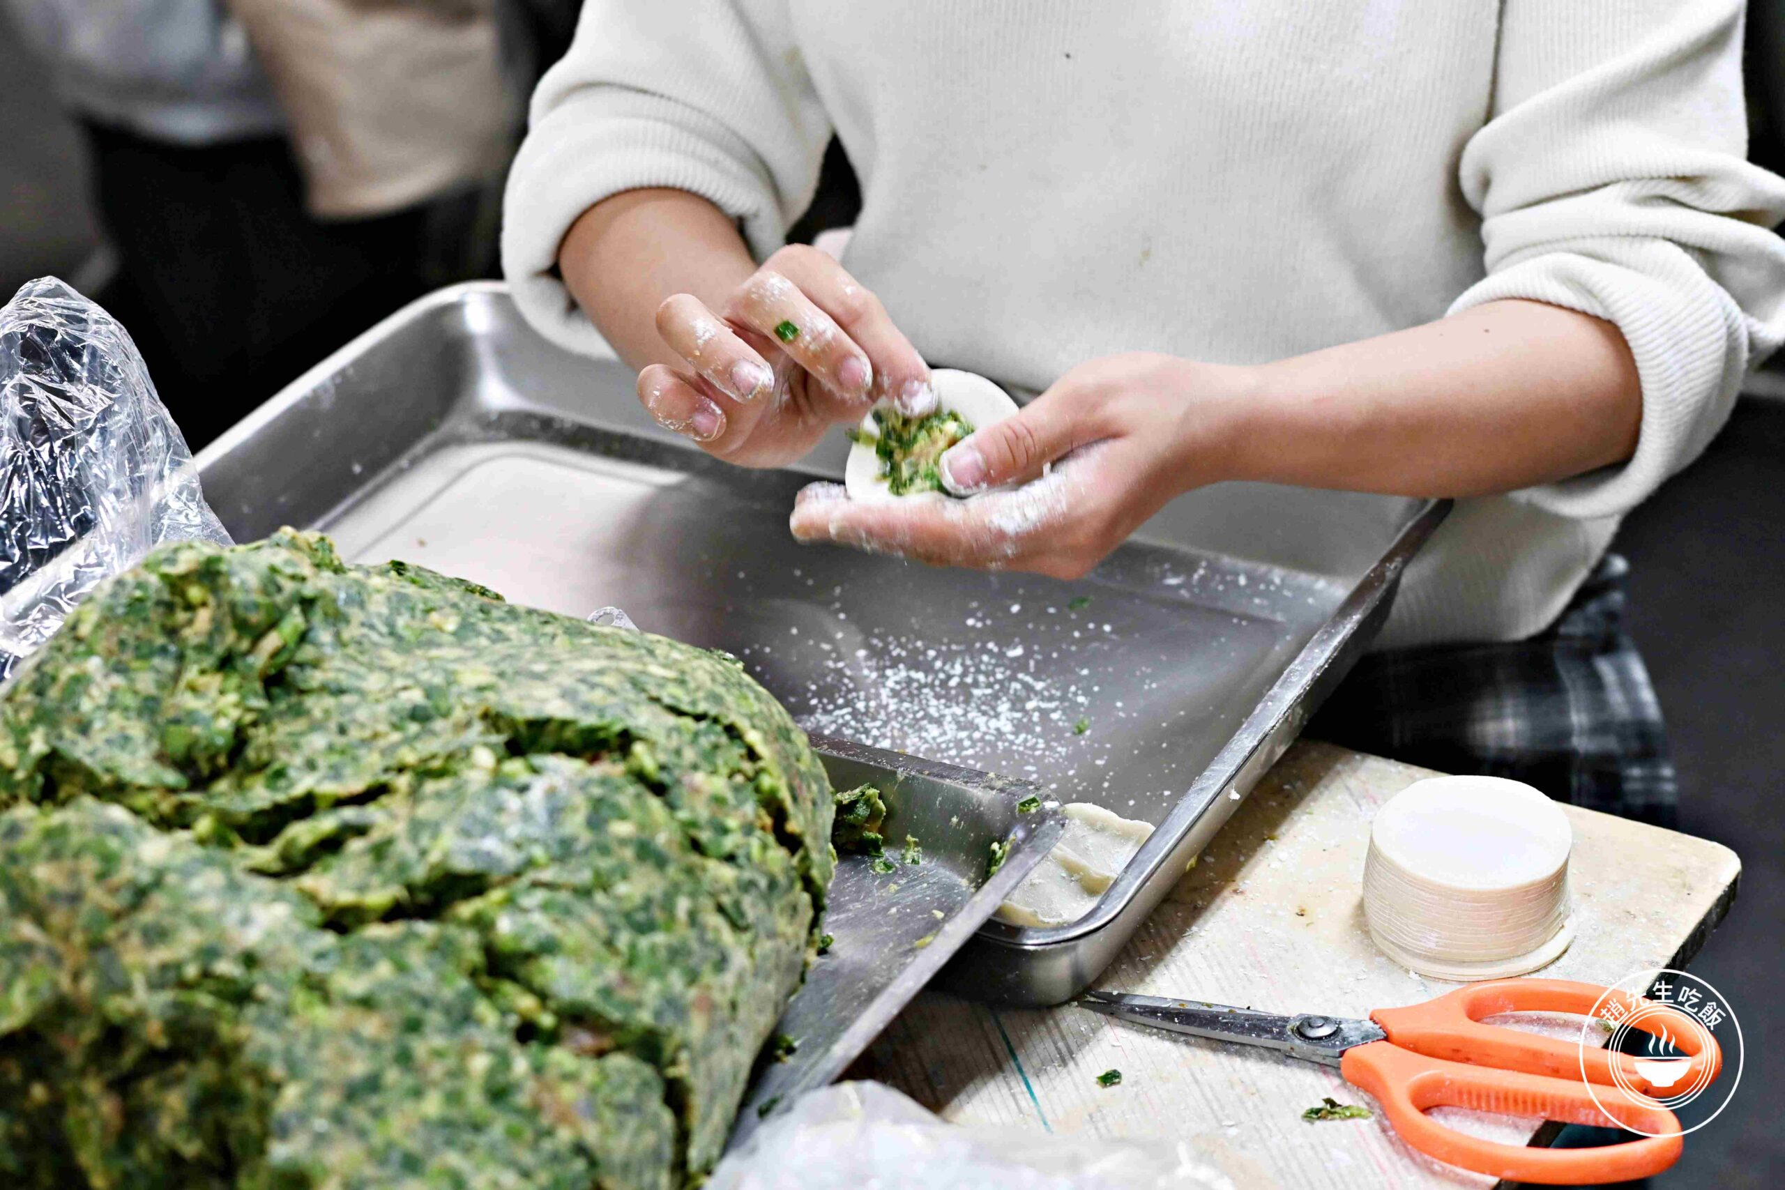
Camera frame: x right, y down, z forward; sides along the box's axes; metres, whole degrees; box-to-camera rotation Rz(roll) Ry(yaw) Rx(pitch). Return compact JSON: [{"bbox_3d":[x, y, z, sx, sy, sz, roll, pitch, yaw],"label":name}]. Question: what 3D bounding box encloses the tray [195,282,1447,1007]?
[{"bbox_3d":[-0.066,0.009,1.433,0.487,0.052,0.364,12,33,26],"label":"tray"}]

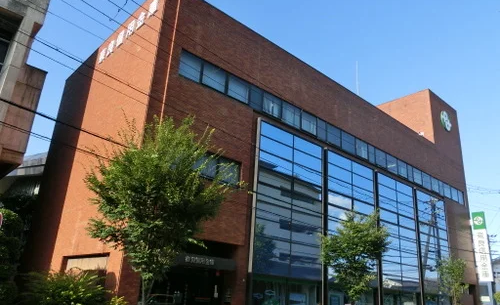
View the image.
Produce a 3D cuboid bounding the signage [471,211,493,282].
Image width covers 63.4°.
[{"bbox_3d":[22.990,9.253,40.017,0.300,6.750,1.200,20,-25,-39],"label":"signage"}]

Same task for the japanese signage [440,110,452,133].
[{"bbox_3d":[20.870,-3.286,42.720,2.400,2.400,0.220,20,-25,-39],"label":"japanese signage"}]

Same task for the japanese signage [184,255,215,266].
[{"bbox_3d":[-2.293,5.070,18.841,1.720,0.270,0.060,20,-25,-39],"label":"japanese signage"}]

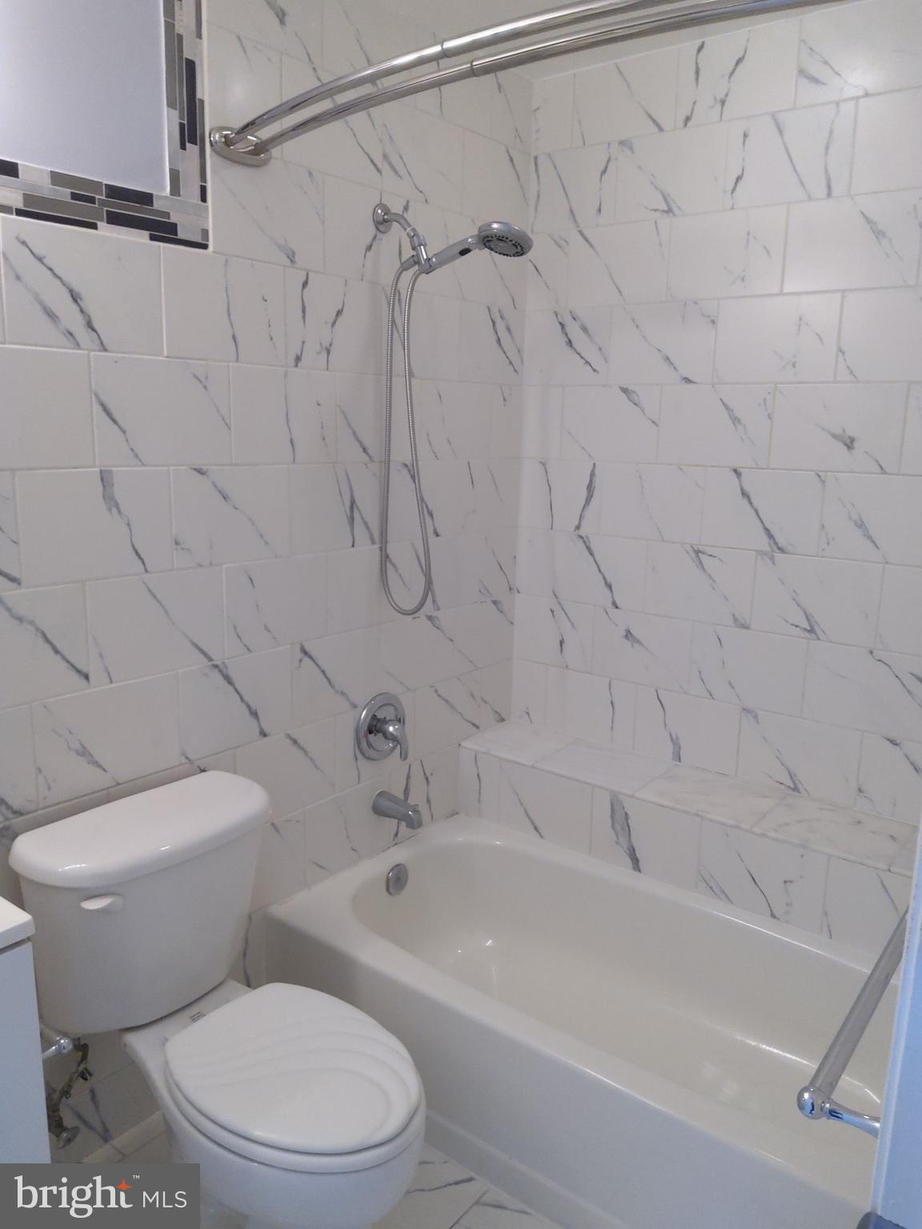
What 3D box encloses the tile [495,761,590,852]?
[{"bbox_3d":[0.230,0.523,2.539,0.299,0.192,0.010,10,15,37],"label":"tile"}]

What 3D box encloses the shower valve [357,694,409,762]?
[{"bbox_3d":[-0.166,0.295,2.345,0.098,0.174,0.174,10,15,37],"label":"shower valve"}]

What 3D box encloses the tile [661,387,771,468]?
[{"bbox_3d":[0.646,-0.479,2.350,0.300,0.200,0.010,10,15,37],"label":"tile"}]

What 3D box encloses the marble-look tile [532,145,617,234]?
[{"bbox_3d":[0.303,-1.145,2.495,0.260,0.202,0.010,10,15,37],"label":"marble-look tile"}]

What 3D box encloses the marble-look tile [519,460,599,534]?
[{"bbox_3d":[0.287,-0.345,2.656,0.269,0.202,0.010,10,15,37],"label":"marble-look tile"}]

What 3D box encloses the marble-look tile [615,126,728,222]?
[{"bbox_3d":[0.527,-1.109,2.328,0.300,0.200,0.010,10,15,37],"label":"marble-look tile"}]

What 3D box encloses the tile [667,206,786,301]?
[{"bbox_3d":[0.650,-0.881,2.268,0.299,0.202,0.010,10,15,37],"label":"tile"}]

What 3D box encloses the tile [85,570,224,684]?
[{"bbox_3d":[-0.601,0.018,1.842,0.010,0.204,0.302,10,15,37],"label":"tile"}]

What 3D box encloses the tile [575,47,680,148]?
[{"bbox_3d":[0.420,-1.321,2.373,0.300,0.184,0.010,10,15,37],"label":"tile"}]

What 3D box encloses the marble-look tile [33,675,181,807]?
[{"bbox_3d":[-0.677,0.237,1.787,0.010,0.203,0.301,10,15,37],"label":"marble-look tile"}]

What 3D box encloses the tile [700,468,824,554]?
[{"bbox_3d":[0.749,-0.261,2.303,0.299,0.202,0.010,10,15,37],"label":"tile"}]

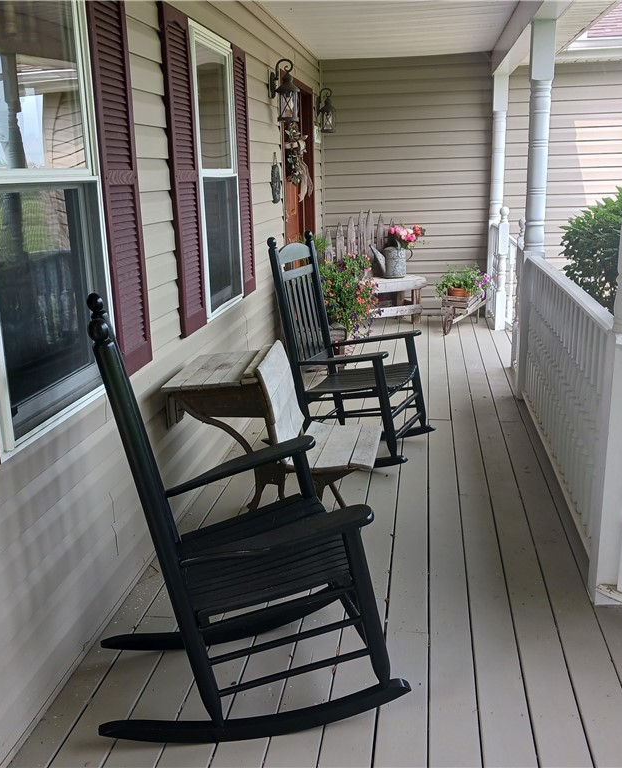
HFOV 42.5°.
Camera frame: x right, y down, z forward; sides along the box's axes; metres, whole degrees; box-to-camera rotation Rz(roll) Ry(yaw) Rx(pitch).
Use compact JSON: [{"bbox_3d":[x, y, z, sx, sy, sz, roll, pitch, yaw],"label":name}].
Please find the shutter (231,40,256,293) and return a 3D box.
[{"bbox_3d":[-0.393,-1.230,4.710,0.035,1.384,0.329,1,15,8],"label":"shutter"}]

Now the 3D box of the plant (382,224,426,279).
[{"bbox_3d":[0.900,-1.292,7.796,0.423,0.523,0.348,1,15,8],"label":"plant"}]

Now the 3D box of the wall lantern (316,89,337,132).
[{"bbox_3d":[0.152,-2.578,7.554,0.189,0.393,0.169,1,15,8],"label":"wall lantern"}]

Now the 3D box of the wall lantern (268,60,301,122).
[{"bbox_3d":[-0.172,-1.989,5.428,0.199,0.393,0.169,1,15,8],"label":"wall lantern"}]

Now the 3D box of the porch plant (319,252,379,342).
[{"bbox_3d":[0.293,-0.688,6.242,0.448,0.667,0.418,1,15,8],"label":"porch plant"}]

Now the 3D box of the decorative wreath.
[{"bbox_3d":[-0.106,-1.809,6.557,0.159,0.587,0.398,1,15,8],"label":"decorative wreath"}]

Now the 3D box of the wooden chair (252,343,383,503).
[{"bbox_3d":[0.050,0.235,3.487,0.498,0.751,0.518,1,15,8],"label":"wooden chair"}]

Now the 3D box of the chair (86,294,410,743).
[{"bbox_3d":[-0.197,0.349,2.240,0.860,1.197,0.667,-5,16,-13],"label":"chair"}]

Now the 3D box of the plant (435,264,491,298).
[{"bbox_3d":[1.429,-0.962,7.501,0.518,0.329,0.438,1,15,8],"label":"plant"}]

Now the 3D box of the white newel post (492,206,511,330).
[{"bbox_3d":[1.768,-1.059,7.369,0.095,1.135,0.095,1,15,8],"label":"white newel post"}]

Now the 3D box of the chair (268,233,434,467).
[{"bbox_3d":[0.200,-0.176,4.160,0.824,1.187,0.653,5,17,24],"label":"chair"}]

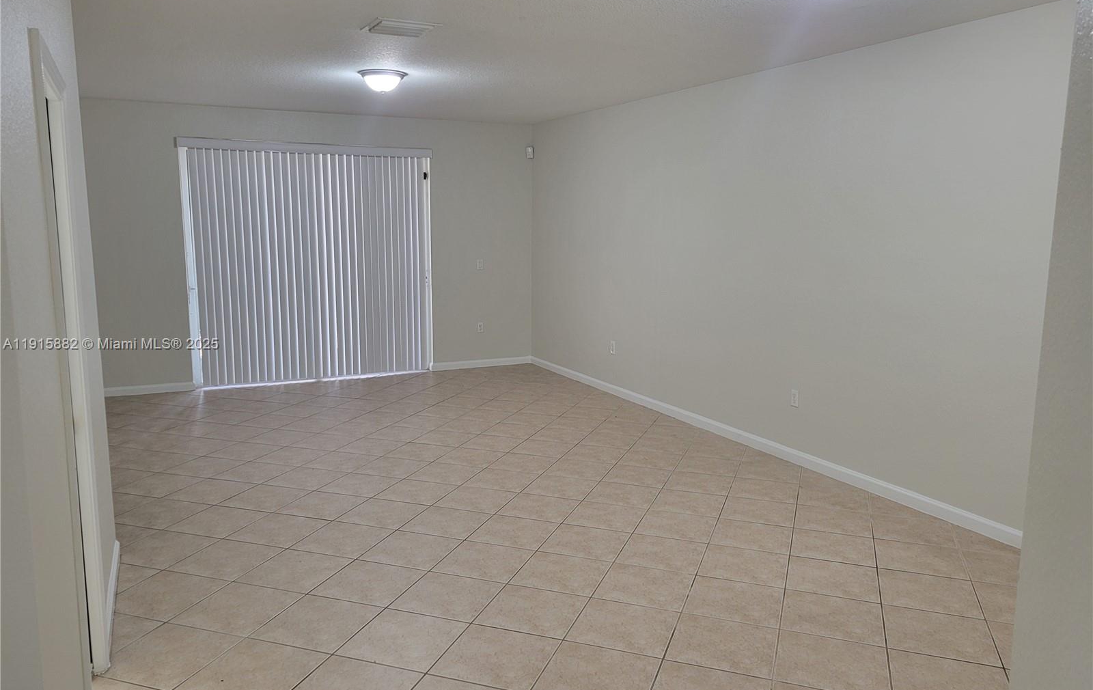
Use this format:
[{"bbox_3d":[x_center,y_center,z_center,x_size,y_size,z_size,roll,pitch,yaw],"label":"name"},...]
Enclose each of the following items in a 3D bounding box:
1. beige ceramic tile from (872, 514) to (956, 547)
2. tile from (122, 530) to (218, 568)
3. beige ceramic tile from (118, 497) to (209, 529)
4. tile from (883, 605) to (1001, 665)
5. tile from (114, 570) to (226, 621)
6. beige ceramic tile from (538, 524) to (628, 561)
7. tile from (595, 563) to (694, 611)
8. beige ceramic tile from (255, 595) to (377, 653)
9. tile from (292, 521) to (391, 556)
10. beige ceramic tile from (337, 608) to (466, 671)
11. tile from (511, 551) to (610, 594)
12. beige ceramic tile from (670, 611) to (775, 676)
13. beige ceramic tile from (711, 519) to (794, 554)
[{"bbox_3d":[2.046,1.038,4.596,0.404,0.010,0.404,3,9,19],"label":"beige ceramic tile"},{"bbox_3d":[-1.976,1.046,4.237,0.395,0.010,0.395,3,9,19],"label":"tile"},{"bbox_3d":[-2.226,0.967,4.749,0.395,0.010,0.395,3,9,19],"label":"beige ceramic tile"},{"bbox_3d":[1.603,1.186,3.382,0.400,0.010,0.400,3,9,19],"label":"tile"},{"bbox_3d":[-1.746,1.140,3.755,0.404,0.010,0.404,3,9,19],"label":"tile"},{"bbox_3d":[0.213,1.037,4.288,0.400,0.010,0.400,3,9,19],"label":"beige ceramic tile"},{"bbox_3d":[0.463,1.126,3.835,0.395,0.010,0.395,3,9,19],"label":"tile"},{"bbox_3d":[-0.951,1.161,3.423,0.400,0.010,0.400,3,9,19],"label":"beige ceramic tile"},{"bbox_3d":[-1.088,1.042,4.411,0.405,0.010,0.405,3,9,19],"label":"tile"},{"bbox_3d":[-0.578,1.203,3.373,0.405,0.010,0.405,3,9,19],"label":"beige ceramic tile"},{"bbox_3d":[0.082,1.114,3.989,0.404,0.010,0.404,3,9,19],"label":"tile"},{"bbox_3d":[0.707,1.197,3.270,0.400,0.010,0.400,3,9,19],"label":"beige ceramic tile"},{"bbox_3d":[1.115,1.036,4.459,0.395,0.010,0.395,3,9,19],"label":"beige ceramic tile"}]

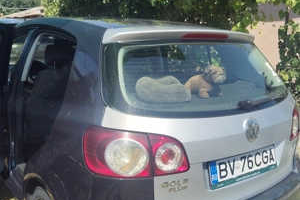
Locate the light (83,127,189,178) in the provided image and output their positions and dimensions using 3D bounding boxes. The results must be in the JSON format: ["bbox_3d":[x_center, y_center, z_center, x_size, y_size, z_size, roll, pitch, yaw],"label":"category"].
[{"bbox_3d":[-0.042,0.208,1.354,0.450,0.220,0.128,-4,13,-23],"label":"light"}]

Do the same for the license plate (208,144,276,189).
[{"bbox_3d":[0.498,0.336,1.679,0.526,0.124,0.020,-7,2,-35],"label":"license plate"}]

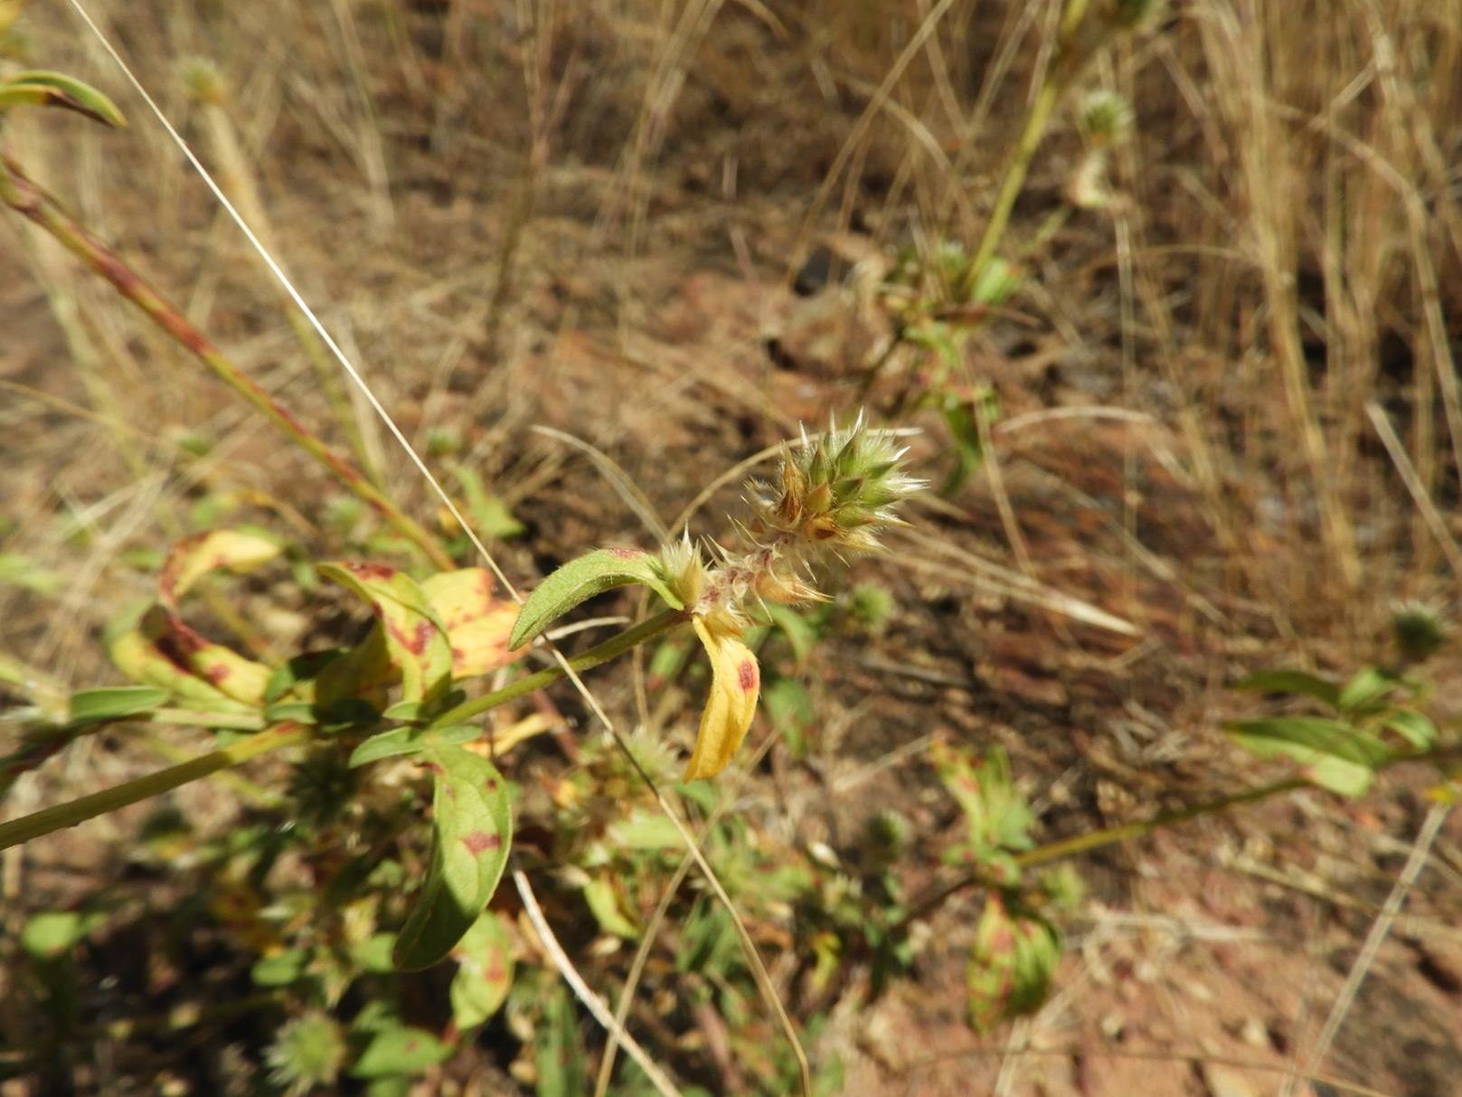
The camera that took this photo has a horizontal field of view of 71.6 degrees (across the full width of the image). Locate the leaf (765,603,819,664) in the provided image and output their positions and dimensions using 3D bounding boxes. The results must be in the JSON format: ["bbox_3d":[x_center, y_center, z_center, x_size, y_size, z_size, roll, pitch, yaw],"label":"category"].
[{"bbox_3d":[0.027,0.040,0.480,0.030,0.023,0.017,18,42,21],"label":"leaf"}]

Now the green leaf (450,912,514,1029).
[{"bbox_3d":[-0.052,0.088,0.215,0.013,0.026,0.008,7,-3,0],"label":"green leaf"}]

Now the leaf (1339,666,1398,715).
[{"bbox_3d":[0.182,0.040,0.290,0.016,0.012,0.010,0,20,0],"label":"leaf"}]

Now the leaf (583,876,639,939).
[{"bbox_3d":[-0.045,0.135,0.380,0.013,0.029,0.010,-45,16,-21],"label":"leaf"}]

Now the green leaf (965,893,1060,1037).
[{"bbox_3d":[0.074,0.110,0.270,0.023,0.036,0.013,3,6,0],"label":"green leaf"}]

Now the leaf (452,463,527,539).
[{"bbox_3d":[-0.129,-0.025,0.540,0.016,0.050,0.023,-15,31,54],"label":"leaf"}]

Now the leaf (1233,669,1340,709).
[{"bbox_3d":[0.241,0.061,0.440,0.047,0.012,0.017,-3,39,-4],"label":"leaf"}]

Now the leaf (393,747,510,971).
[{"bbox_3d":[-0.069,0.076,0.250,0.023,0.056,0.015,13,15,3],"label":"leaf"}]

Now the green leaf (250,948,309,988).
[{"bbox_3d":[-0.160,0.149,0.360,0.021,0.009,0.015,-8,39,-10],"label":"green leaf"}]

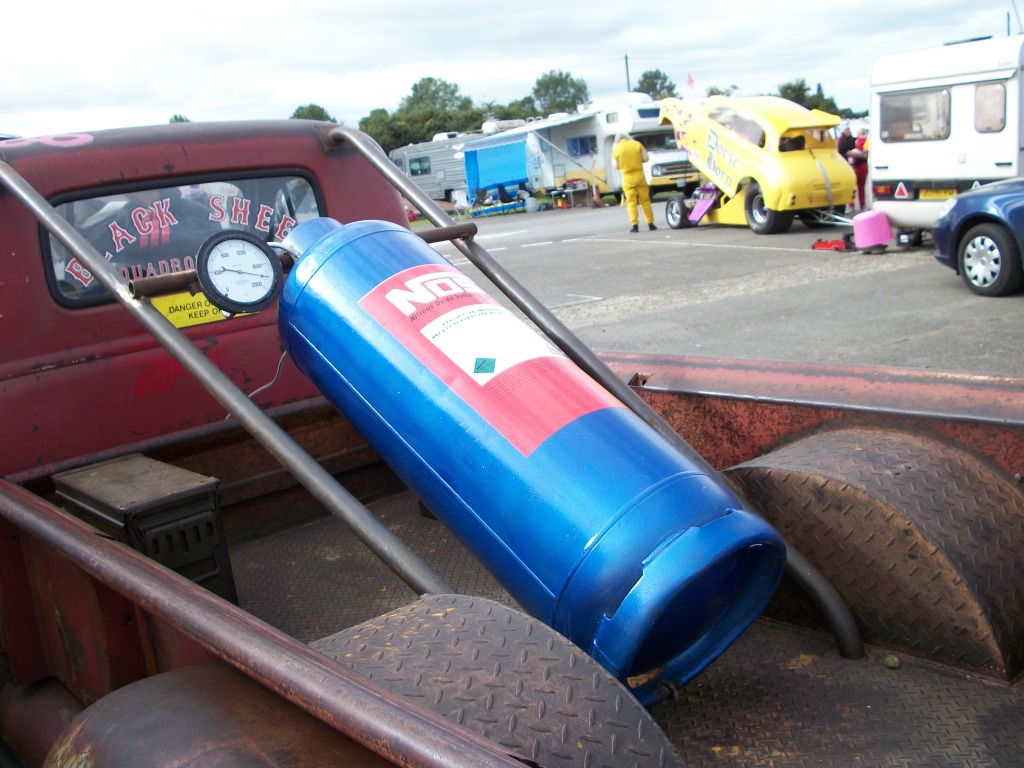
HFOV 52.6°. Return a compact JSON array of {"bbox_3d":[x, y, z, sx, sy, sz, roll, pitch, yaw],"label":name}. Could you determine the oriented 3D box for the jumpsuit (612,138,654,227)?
[{"bbox_3d":[2.215,-3.668,18.800,0.660,1.540,0.420,-4,13,7],"label":"jumpsuit"}]

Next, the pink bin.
[{"bbox_3d":[4.583,-1.963,13.200,0.470,0.460,0.470,-5,13,0],"label":"pink bin"}]

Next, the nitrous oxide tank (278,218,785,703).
[{"bbox_3d":[-0.061,0.055,1.970,0.385,0.385,1.245,-16,42,-35],"label":"nitrous oxide tank"}]

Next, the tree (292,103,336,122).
[{"bbox_3d":[-17.254,-20.755,90.000,5.000,7.200,5.000,-5,13,0],"label":"tree"}]

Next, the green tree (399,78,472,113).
[{"bbox_3d":[-6.650,-22.292,90.000,6.500,8.300,6.200,-5,13,0],"label":"green tree"}]

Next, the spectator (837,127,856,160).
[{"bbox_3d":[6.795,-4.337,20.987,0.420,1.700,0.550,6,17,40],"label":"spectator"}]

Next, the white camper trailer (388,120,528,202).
[{"bbox_3d":[-1.526,-8.537,39.488,7.700,2.800,2.400,7,18,44],"label":"white camper trailer"}]

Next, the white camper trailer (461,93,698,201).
[{"bbox_3d":[2.532,-6.985,30.884,2.400,2.880,6.200,-16,17,-40],"label":"white camper trailer"}]

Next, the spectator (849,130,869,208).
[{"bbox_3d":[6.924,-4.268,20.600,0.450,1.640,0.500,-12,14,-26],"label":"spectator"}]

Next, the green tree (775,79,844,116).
[{"bbox_3d":[33.043,-30.653,115.000,7.400,6.500,6.800,-5,13,0],"label":"green tree"}]

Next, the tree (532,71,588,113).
[{"bbox_3d":[4.216,-23.134,90.000,5.000,8.000,5.000,-5,13,0],"label":"tree"}]

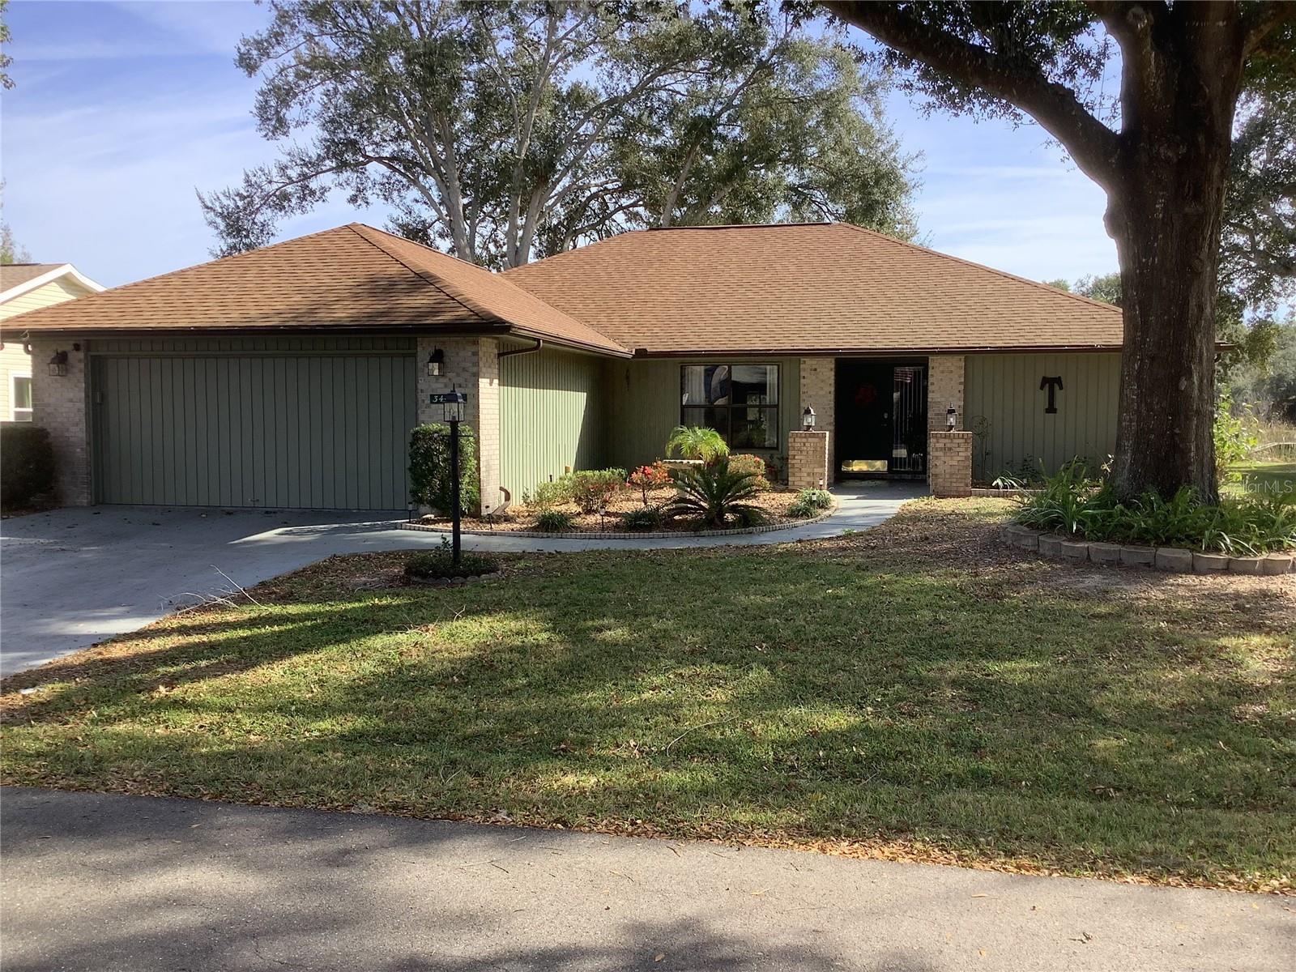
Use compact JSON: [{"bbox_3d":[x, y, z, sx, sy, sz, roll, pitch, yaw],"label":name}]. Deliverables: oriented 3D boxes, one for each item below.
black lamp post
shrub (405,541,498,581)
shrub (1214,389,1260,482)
[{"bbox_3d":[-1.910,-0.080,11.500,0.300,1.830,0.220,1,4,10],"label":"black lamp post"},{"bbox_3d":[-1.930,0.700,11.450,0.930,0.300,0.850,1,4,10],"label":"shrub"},{"bbox_3d":[10.350,-0.900,20.700,1.200,1.720,1.200,1,4,10],"label":"shrub"}]

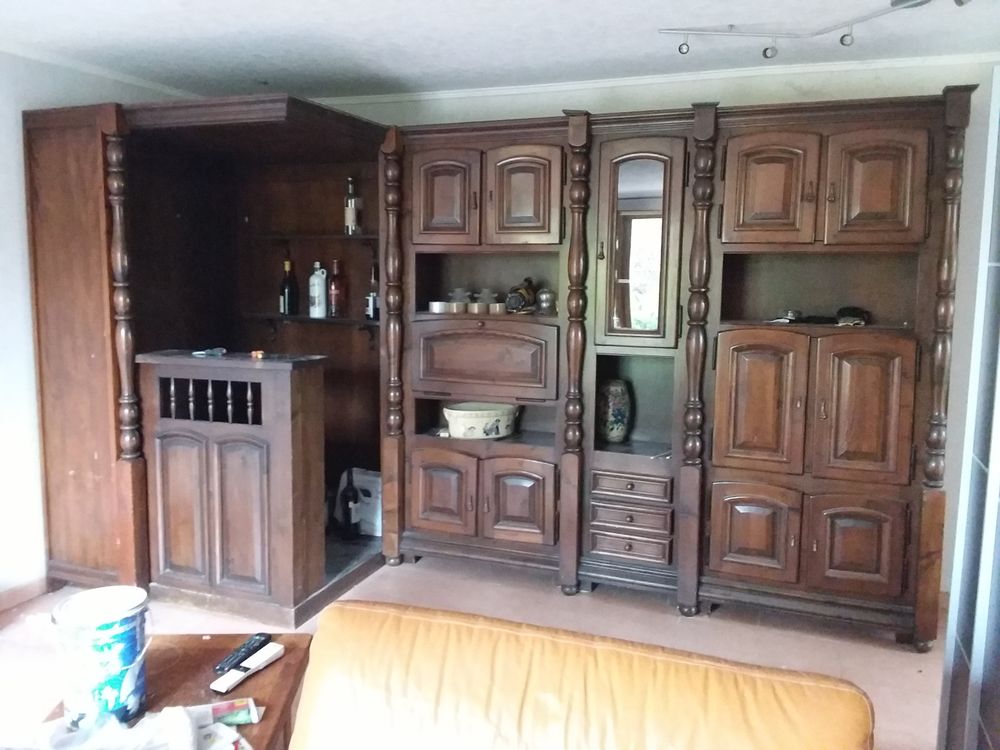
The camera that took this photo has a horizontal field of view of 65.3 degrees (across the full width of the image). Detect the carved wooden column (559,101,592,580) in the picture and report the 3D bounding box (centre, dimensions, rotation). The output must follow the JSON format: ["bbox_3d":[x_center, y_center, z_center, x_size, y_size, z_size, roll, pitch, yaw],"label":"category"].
[{"bbox_3d":[0.344,-0.050,3.570,0.104,2.219,0.104,3,8,21],"label":"carved wooden column"}]

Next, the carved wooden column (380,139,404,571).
[{"bbox_3d":[-0.539,-0.095,3.900,0.096,2.201,0.096,3,8,21],"label":"carved wooden column"}]

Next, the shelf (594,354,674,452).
[{"bbox_3d":[0.659,0.121,3.677,0.358,0.446,0.296,3,8,21],"label":"shelf"}]

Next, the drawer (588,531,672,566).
[{"bbox_3d":[0.651,0.772,3.739,0.383,0.117,0.304,3,8,21],"label":"drawer"}]

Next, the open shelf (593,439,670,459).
[{"bbox_3d":[0.656,0.352,3.707,0.358,0.026,0.296,3,8,21],"label":"open shelf"}]

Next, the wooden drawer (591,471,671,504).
[{"bbox_3d":[0.649,0.493,3.704,0.382,0.109,0.304,3,8,21],"label":"wooden drawer"}]

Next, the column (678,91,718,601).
[{"bbox_3d":[0.856,-0.019,3.377,0.104,2.219,0.104,3,8,21],"label":"column"}]

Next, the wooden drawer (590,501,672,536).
[{"bbox_3d":[0.651,0.639,3.722,0.385,0.111,0.304,3,8,21],"label":"wooden drawer"}]

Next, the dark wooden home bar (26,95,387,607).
[{"bbox_3d":[-1.236,-0.107,3.928,1.322,2.201,1.235,3,8,21],"label":"dark wooden home bar"}]

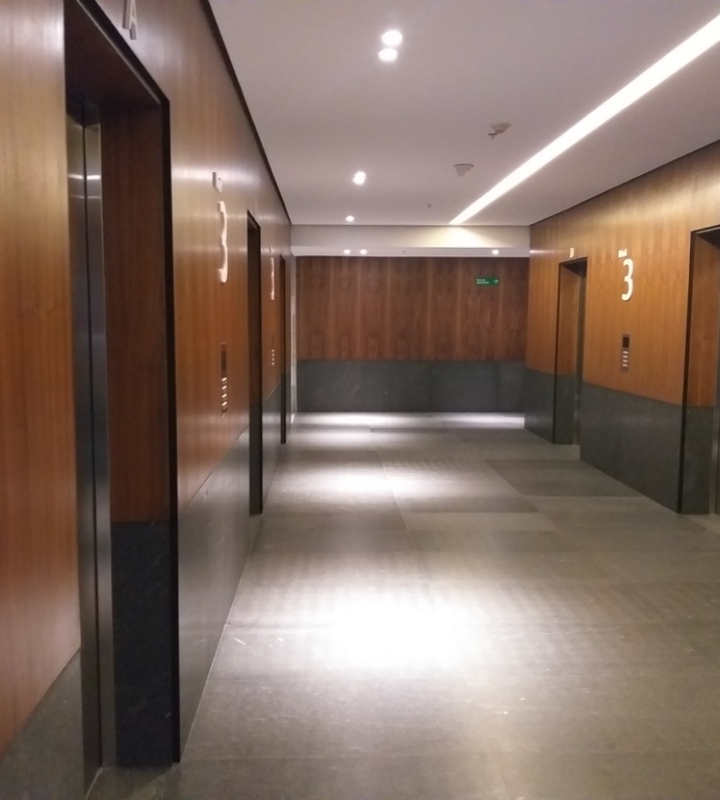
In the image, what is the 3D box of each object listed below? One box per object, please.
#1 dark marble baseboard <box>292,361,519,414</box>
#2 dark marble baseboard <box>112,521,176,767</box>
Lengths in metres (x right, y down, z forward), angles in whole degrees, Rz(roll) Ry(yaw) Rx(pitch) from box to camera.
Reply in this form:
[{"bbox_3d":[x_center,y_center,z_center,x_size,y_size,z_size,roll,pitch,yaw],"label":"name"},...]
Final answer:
[{"bbox_3d":[0.836,-0.219,12.993,3.687,0.852,0.040,0,6,-2],"label":"dark marble baseboard"},{"bbox_3d":[-0.732,0.825,2.723,0.199,0.852,0.040,0,6,-2],"label":"dark marble baseboard"}]

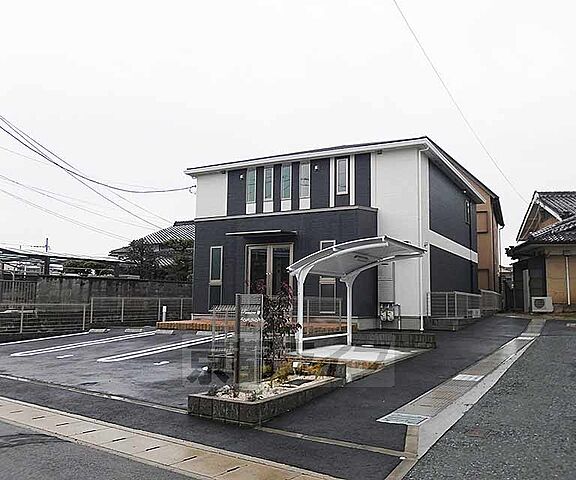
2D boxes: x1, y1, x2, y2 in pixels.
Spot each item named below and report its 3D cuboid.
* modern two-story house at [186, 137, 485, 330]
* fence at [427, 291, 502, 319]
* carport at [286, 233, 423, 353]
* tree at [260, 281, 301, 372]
[{"bbox_3d":[2.940,0.411,22.074,9.806,6.500,11.566,-3,-8,30],"label":"modern two-story house"},{"bbox_3d":[7.964,2.708,20.875,0.950,1.000,12.000,-3,-8,30],"label":"fence"},{"bbox_3d":[1.637,1.332,11.056,2.220,2.410,3.000,-3,-7,29],"label":"carport"},{"bbox_3d":[-0.112,1.292,7.250,0.580,1.350,0.560,1,-6,0],"label":"tree"}]

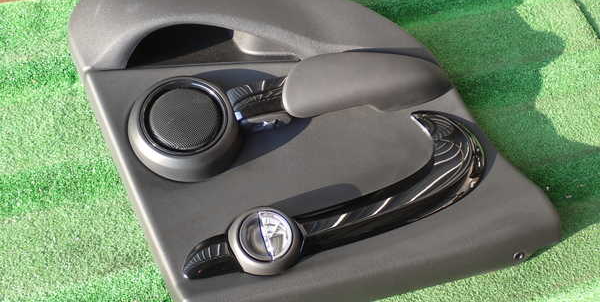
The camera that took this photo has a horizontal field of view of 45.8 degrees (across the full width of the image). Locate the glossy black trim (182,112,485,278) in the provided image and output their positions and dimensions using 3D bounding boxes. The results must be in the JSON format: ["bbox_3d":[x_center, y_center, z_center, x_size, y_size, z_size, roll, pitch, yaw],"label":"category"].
[{"bbox_3d":[0.060,0.059,1.146,0.520,0.045,0.212,-12,61,-10],"label":"glossy black trim"}]

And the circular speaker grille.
[{"bbox_3d":[-0.191,-0.050,1.173,0.124,0.016,0.124,-12,61,-10],"label":"circular speaker grille"}]

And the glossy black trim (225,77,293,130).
[{"bbox_3d":[-0.061,-0.087,1.221,0.120,0.048,0.055,-12,61,-10],"label":"glossy black trim"}]

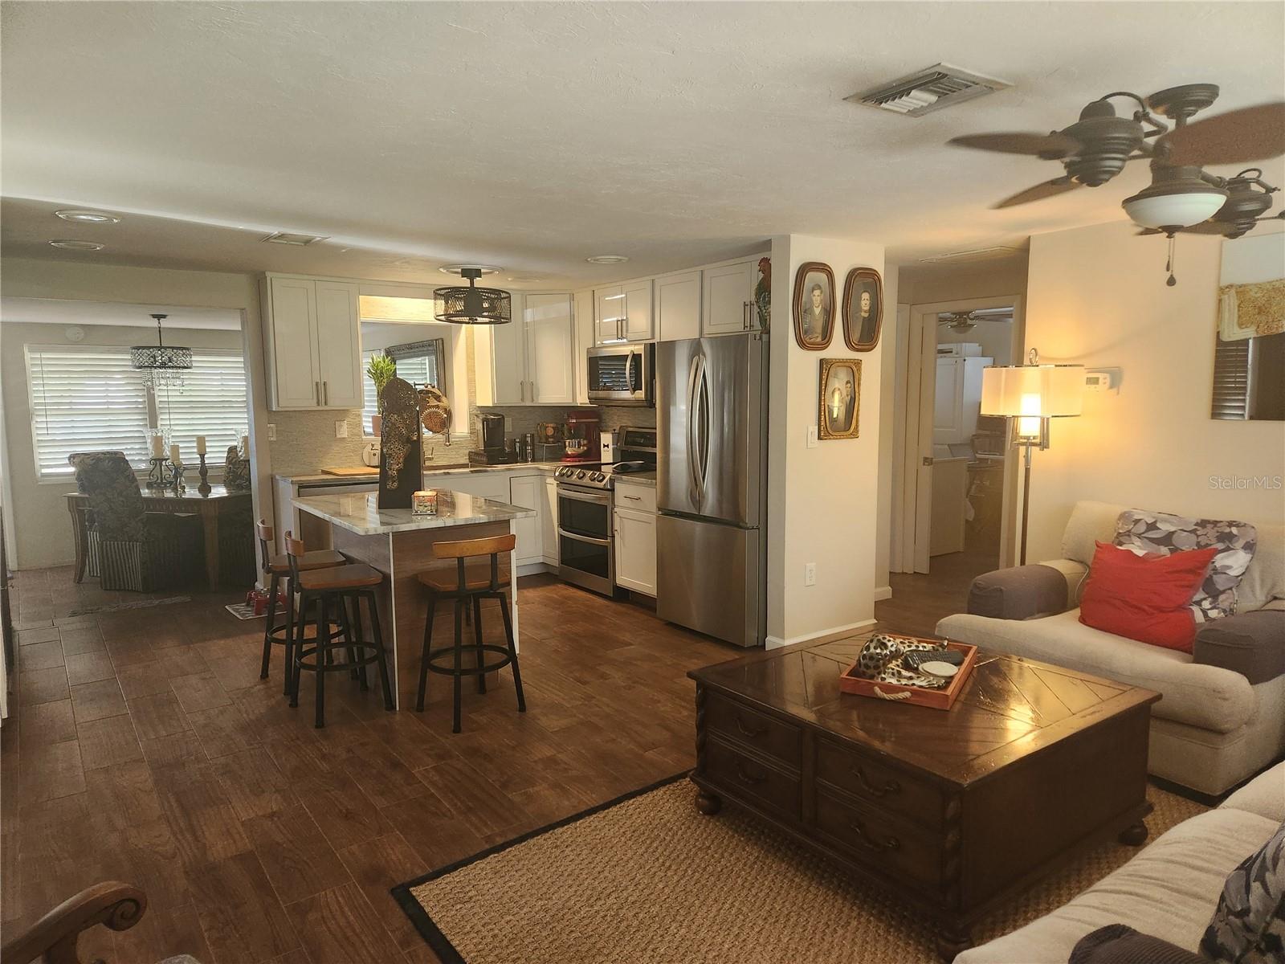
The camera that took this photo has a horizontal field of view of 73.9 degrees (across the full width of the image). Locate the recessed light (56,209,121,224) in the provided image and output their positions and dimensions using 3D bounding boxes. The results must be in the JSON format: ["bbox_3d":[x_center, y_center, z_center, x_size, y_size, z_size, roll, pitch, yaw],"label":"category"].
[{"bbox_3d":[-2.547,-1.218,3.925,0.270,0.030,0.270,-5,8,-35],"label":"recessed light"}]

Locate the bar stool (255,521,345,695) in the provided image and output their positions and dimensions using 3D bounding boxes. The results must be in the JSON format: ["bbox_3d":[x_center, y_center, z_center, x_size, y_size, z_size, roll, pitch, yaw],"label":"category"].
[{"bbox_3d":[-1.807,0.635,4.556,0.420,0.860,0.410,-4,7,-31],"label":"bar stool"}]

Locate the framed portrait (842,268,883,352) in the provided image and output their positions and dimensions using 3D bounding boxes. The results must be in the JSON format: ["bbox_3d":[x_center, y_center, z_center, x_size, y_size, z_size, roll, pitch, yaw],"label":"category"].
[{"bbox_3d":[1.380,-1.069,5.305,0.360,0.515,0.045,-5,7,-36],"label":"framed portrait"}]

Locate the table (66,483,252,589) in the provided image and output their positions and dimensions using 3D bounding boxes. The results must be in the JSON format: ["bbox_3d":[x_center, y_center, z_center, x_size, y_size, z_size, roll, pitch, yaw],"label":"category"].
[{"bbox_3d":[-3.717,0.407,7.070,1.240,0.750,1.300,1,7,8],"label":"table"}]

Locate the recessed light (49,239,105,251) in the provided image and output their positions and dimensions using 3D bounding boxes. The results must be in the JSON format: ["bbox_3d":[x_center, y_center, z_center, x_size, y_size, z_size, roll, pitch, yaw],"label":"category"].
[{"bbox_3d":[-3.094,-1.296,4.673,0.270,0.030,0.270,-5,8,-35],"label":"recessed light"}]

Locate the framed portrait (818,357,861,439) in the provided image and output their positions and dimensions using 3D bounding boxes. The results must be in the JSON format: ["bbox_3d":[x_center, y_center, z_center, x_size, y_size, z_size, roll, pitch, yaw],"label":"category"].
[{"bbox_3d":[1.142,-0.478,4.953,0.345,0.460,0.045,-5,8,-36],"label":"framed portrait"}]

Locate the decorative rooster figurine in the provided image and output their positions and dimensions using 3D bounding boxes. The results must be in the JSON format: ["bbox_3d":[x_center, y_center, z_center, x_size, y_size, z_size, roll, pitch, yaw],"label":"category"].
[{"bbox_3d":[0.732,-1.097,4.934,0.230,0.420,0.160,2,7,24],"label":"decorative rooster figurine"}]

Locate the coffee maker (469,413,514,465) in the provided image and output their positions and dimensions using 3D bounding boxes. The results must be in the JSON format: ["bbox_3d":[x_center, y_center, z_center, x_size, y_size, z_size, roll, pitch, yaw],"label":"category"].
[{"bbox_3d":[-1.252,-0.372,7.153,0.290,0.410,0.330,-5,8,-36],"label":"coffee maker"}]

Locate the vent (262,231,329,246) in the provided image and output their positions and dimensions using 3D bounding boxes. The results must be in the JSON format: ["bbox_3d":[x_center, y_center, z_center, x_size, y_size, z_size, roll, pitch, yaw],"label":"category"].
[{"bbox_3d":[-1.933,-1.337,4.741,0.270,0.025,0.370,-5,8,-36],"label":"vent"}]

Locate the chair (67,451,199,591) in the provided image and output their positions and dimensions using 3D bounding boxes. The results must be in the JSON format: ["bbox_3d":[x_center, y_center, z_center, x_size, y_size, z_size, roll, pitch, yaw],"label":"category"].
[{"bbox_3d":[-3.989,0.293,6.666,0.480,1.070,0.680,1,7,11],"label":"chair"}]

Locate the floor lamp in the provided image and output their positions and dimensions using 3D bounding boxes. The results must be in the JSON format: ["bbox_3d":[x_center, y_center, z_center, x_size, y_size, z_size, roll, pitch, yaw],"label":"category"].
[{"bbox_3d":[1.948,0.196,4.383,0.510,1.728,0.510,-5,8,-36],"label":"floor lamp"}]

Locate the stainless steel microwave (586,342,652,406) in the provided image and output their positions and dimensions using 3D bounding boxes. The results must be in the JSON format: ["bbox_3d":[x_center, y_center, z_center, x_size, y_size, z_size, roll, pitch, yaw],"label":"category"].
[{"bbox_3d":[-0.041,-0.834,6.609,0.400,0.420,0.770,-5,7,-36],"label":"stainless steel microwave"}]

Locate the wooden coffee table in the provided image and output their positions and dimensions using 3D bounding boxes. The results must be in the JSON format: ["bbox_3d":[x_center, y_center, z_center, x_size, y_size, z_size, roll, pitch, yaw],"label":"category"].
[{"bbox_3d":[0.942,0.957,3.002,1.100,0.520,1.105,-5,8,-36],"label":"wooden coffee table"}]

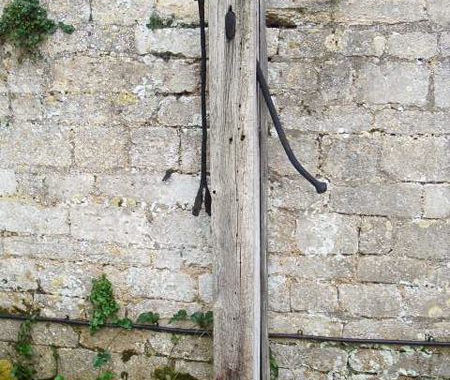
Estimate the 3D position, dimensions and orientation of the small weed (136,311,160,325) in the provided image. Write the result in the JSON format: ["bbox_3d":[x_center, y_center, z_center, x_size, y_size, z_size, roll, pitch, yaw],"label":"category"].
[{"bbox_3d":[-0.307,0.511,2.851,0.090,0.043,0.040,2,12,8],"label":"small weed"}]

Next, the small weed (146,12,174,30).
[{"bbox_3d":[-0.265,-0.695,2.932,0.101,0.065,0.070,1,9,8],"label":"small weed"}]

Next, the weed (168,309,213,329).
[{"bbox_3d":[-0.150,0.560,3.103,0.182,0.059,0.070,1,9,8],"label":"weed"}]

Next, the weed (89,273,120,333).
[{"bbox_3d":[-0.531,0.500,3.138,0.112,0.232,0.090,1,9,8],"label":"weed"}]

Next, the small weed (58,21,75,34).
[{"bbox_3d":[-0.669,-0.686,3.003,0.052,0.054,0.045,1,9,8],"label":"small weed"}]

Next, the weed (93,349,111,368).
[{"bbox_3d":[-0.508,0.694,2.926,0.068,0.074,0.030,2,12,8],"label":"weed"}]

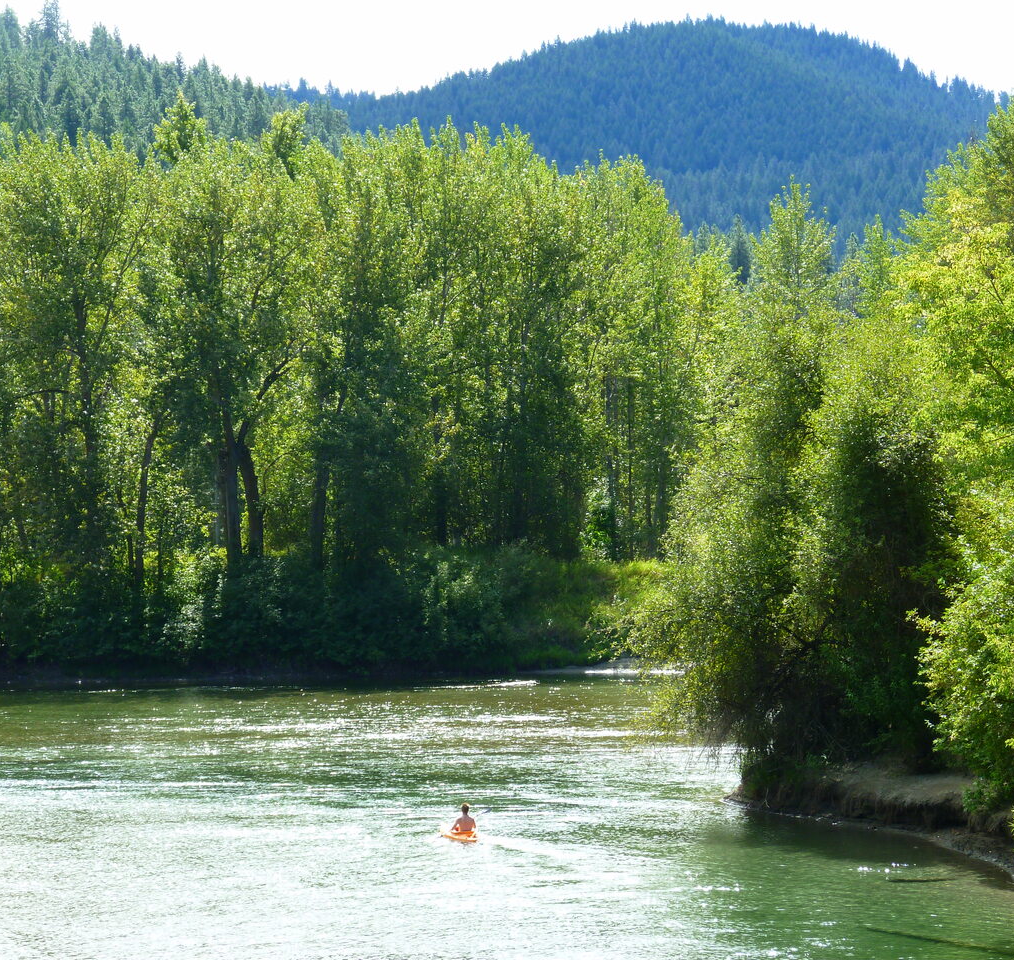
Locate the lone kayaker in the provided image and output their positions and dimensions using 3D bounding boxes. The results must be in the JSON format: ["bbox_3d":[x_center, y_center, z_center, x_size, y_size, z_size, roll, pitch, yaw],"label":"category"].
[{"bbox_3d":[-1.064,8.119,85.400,0.600,0.870,1.020,0,0,-18],"label":"lone kayaker"}]

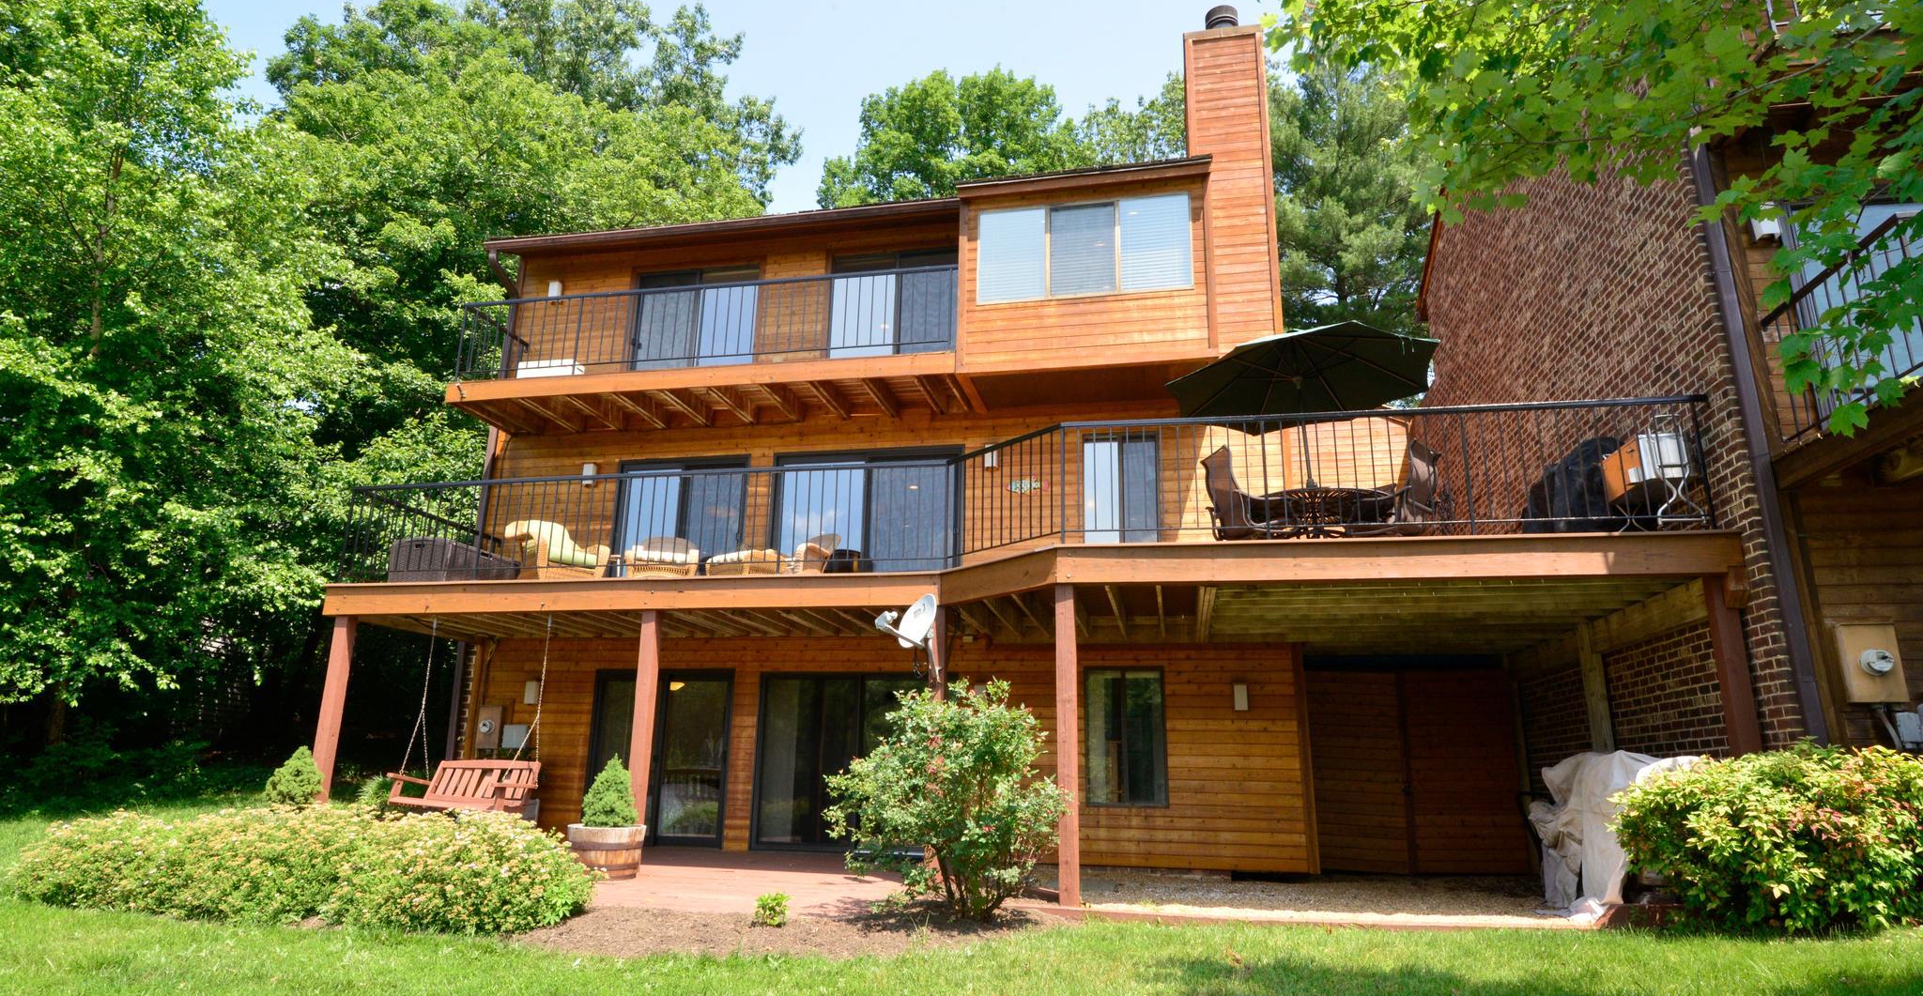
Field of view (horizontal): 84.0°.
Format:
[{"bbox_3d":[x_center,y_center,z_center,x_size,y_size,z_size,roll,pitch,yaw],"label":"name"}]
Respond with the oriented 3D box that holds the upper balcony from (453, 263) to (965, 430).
[{"bbox_3d":[-2.989,-1.724,13.086,6.217,1.289,1.343,-2,-14,10],"label":"upper balcony"}]

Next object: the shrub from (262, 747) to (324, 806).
[{"bbox_3d":[-6.372,2.681,10.187,0.510,0.603,0.510,-2,-14,10],"label":"shrub"}]

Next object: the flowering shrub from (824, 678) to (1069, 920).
[{"bbox_3d":[-0.127,2.200,8.072,1.853,1.750,1.640,-2,-14,10],"label":"flowering shrub"}]

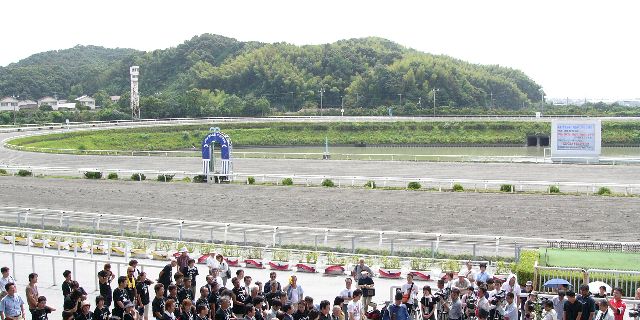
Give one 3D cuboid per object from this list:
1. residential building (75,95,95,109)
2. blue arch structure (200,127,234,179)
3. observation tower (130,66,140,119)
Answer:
[{"bbox_3d":[-106.145,-26.007,300.000,8.500,7.200,8.000,-2,5,-15],"label":"residential building"},{"bbox_3d":[-8.801,-0.467,56.549,2.600,4.500,0.800,1,6,22],"label":"blue arch structure"},{"bbox_3d":[-69.429,-24.681,250.609,2.500,20.200,2.500,-5,6,-37],"label":"observation tower"}]

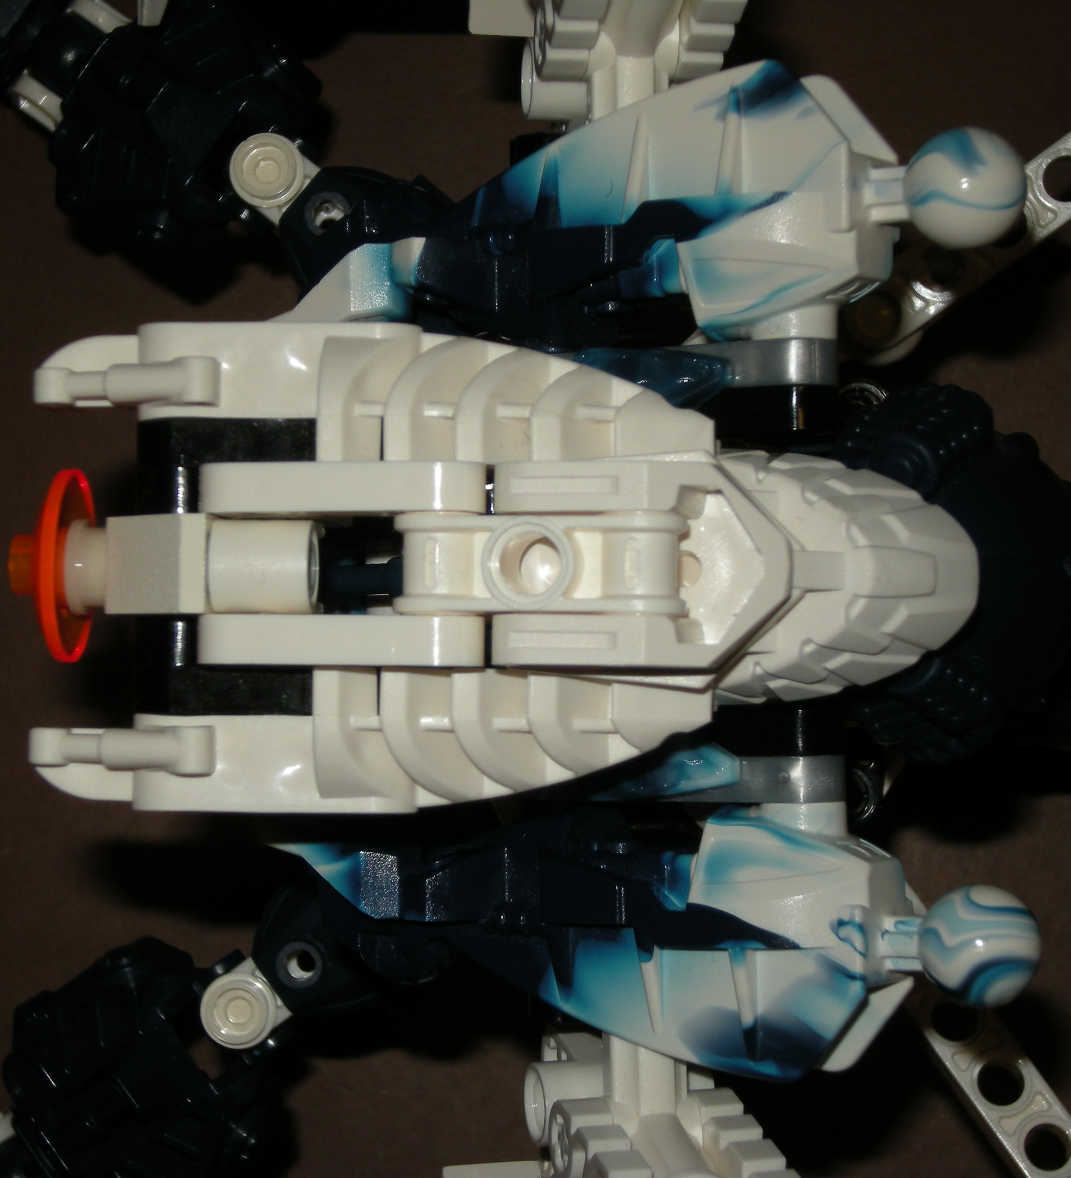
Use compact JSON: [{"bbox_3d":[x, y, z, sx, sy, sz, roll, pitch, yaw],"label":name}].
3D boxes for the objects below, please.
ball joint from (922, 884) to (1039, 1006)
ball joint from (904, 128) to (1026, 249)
[{"bbox_3d":[0.037,0.030,0.332,0.010,0.010,0.010,0,90,0],"label":"ball joint"},{"bbox_3d":[0.036,-0.034,0.332,0.010,0.010,0.010,0,90,0],"label":"ball joint"}]

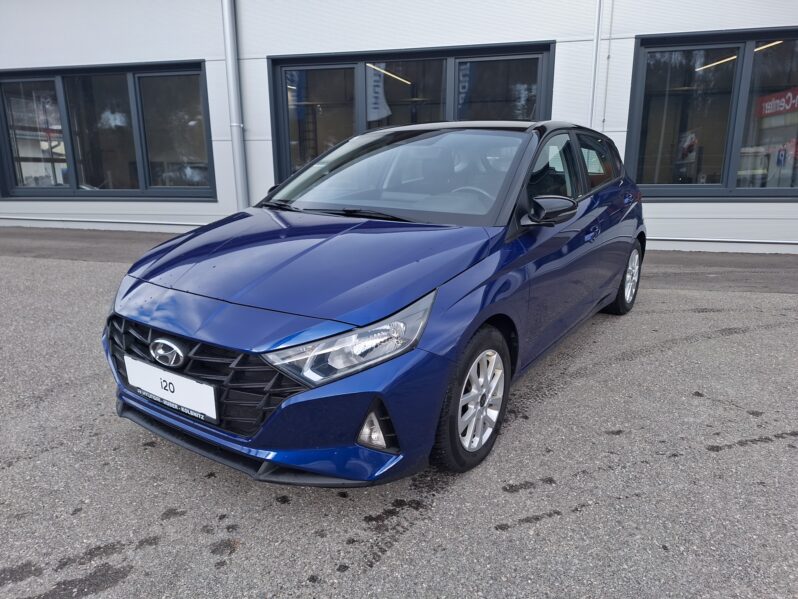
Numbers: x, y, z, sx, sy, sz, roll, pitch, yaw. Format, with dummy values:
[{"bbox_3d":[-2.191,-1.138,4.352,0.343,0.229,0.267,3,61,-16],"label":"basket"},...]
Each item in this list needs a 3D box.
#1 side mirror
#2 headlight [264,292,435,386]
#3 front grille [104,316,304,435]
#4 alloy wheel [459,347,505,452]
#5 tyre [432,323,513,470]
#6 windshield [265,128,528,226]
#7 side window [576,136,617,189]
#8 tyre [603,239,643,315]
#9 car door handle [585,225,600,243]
[{"bbox_3d":[0.657,-0.388,2.317,0.235,0.145,0.170,10,18,34],"label":"side mirror"},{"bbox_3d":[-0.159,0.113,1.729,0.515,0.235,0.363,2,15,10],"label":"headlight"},{"bbox_3d":[-0.778,0.240,1.934,1.140,0.320,0.160,10,18,34],"label":"front grille"},{"bbox_3d":[0.278,0.390,2.115,0.140,0.410,0.410,10,18,34],"label":"alloy wheel"},{"bbox_3d":[0.264,0.390,2.126,0.190,0.612,0.612,10,18,34],"label":"tyre"},{"bbox_3d":[0.024,-0.707,2.878,1.420,0.150,1.000,10,44,34],"label":"windshield"},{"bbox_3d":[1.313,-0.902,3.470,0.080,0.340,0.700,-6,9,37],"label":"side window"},{"bbox_3d":[1.742,-0.184,4.160,0.190,0.612,0.612,10,18,34],"label":"tyre"},{"bbox_3d":[1.096,-0.367,2.993,0.055,0.065,0.230,10,18,34],"label":"car door handle"}]

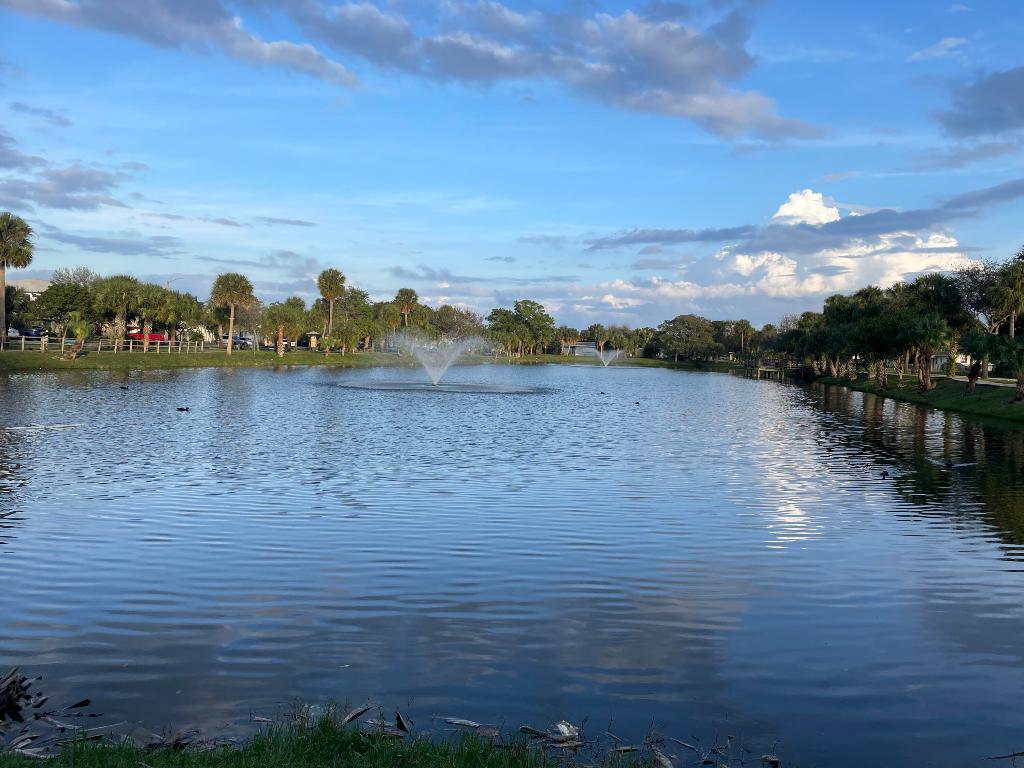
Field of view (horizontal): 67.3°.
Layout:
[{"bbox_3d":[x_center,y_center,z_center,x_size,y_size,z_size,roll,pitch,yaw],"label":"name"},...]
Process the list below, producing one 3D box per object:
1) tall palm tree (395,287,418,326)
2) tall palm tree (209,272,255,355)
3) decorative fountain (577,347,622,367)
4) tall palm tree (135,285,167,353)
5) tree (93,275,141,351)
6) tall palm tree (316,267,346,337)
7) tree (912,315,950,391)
[{"bbox_3d":[-16.110,-9.743,118.000,3.500,9.820,3.500,1,2,-8],"label":"tall palm tree"},{"bbox_3d":[-28.033,-6.983,77.000,4.300,8.260,4.300,1,2,-20],"label":"tall palm tree"},{"bbox_3d":[13.994,-4.278,123.000,7.300,3.120,7.300,2,2,6],"label":"decorative fountain"},{"bbox_3d":[-33.045,-6.027,70.500,3.300,6.190,3.300,0,3,-25],"label":"tall palm tree"},{"bbox_3d":[-35.225,-6.288,68.500,4.200,6.750,4.200,0,3,-27],"label":"tree"},{"bbox_3d":[-23.599,-9.557,100.000,3.600,10.790,3.600,1,2,-13],"label":"tall palm tree"},{"bbox_3d":[24.457,-1.814,45.000,2.400,4.510,2.400,3,3,28],"label":"tree"}]

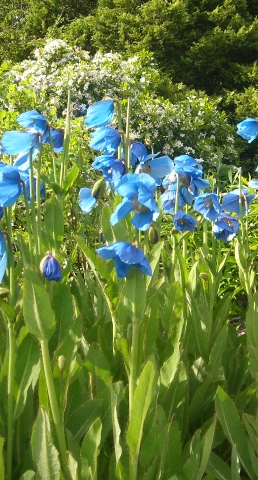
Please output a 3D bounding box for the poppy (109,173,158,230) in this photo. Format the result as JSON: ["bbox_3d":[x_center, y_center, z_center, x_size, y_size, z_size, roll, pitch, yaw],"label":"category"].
[{"bbox_3d":[0.012,-0.082,1.500,0.105,0.120,0.080,-1,8,-6],"label":"poppy"}]

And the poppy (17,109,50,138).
[{"bbox_3d":[-0.228,-0.276,1.680,0.065,0.066,0.075,-2,6,-22],"label":"poppy"}]

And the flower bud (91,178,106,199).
[{"bbox_3d":[-0.068,-0.115,1.570,0.030,0.044,0.030,0,8,0],"label":"flower bud"}]

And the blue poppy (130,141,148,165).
[{"bbox_3d":[0.023,-0.191,1.530,0.055,0.060,0.050,6,8,44],"label":"blue poppy"}]

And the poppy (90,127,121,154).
[{"bbox_3d":[-0.053,-0.227,1.600,0.070,0.066,0.066,-5,9,-31],"label":"poppy"}]

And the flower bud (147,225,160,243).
[{"bbox_3d":[0.050,-0.011,1.420,0.025,0.040,0.025,0,6,0],"label":"flower bud"}]

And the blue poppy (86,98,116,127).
[{"bbox_3d":[-0.059,-0.261,1.450,0.060,0.062,0.062,-2,6,-21],"label":"blue poppy"}]

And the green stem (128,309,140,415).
[{"bbox_3d":[0.009,0.248,1.420,0.017,0.218,0.017,3,6,0],"label":"green stem"}]

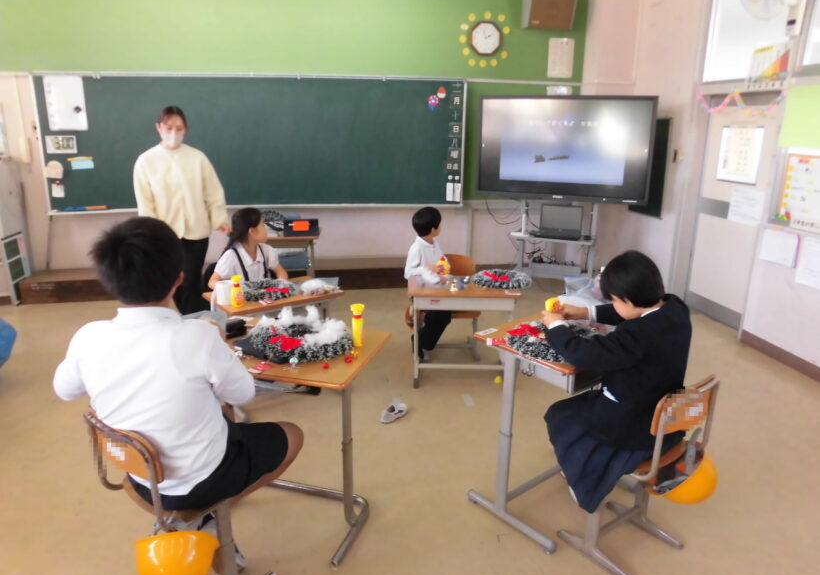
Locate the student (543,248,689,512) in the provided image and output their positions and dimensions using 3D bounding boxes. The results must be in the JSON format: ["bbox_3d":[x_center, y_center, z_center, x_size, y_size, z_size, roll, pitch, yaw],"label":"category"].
[{"bbox_3d":[0.715,0.406,2.035,0.420,1.050,0.540,-12,20,-36],"label":"student"}]

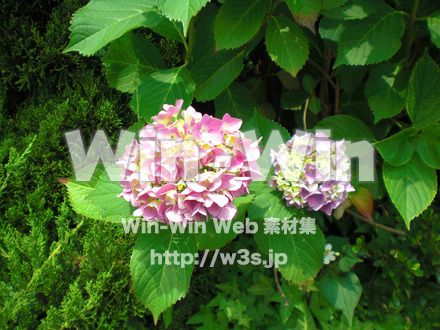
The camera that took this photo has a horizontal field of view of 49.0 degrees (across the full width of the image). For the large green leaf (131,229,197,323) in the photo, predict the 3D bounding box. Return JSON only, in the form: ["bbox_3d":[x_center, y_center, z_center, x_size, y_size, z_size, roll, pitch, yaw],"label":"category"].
[{"bbox_3d":[-0.069,0.133,0.610,0.083,0.022,0.142,9,69,0],"label":"large green leaf"}]

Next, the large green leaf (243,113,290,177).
[{"bbox_3d":[0.063,-0.026,0.670,0.075,0.025,0.110,-4,54,-10],"label":"large green leaf"}]

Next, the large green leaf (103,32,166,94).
[{"bbox_3d":[-0.114,-0.149,0.734,0.117,0.022,0.090,9,71,13],"label":"large green leaf"}]

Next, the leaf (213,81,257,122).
[{"bbox_3d":[0.034,-0.091,0.804,0.080,0.018,0.111,-18,67,-8],"label":"leaf"}]

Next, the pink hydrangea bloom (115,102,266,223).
[{"bbox_3d":[-0.037,-0.003,0.580,0.172,0.135,0.165,0,28,0],"label":"pink hydrangea bloom"}]

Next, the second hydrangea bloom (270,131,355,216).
[{"bbox_3d":[0.123,0.011,0.640,0.112,0.100,0.108,0,28,0],"label":"second hydrangea bloom"}]

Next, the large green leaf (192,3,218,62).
[{"bbox_3d":[-0.021,-0.203,0.740,0.055,0.025,0.095,5,69,2],"label":"large green leaf"}]

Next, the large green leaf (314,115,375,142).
[{"bbox_3d":[0.179,-0.043,0.700,0.100,0.025,0.070,16,41,9],"label":"large green leaf"}]

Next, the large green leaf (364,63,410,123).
[{"bbox_3d":[0.282,-0.123,0.804,0.072,0.018,0.135,26,69,11],"label":"large green leaf"}]

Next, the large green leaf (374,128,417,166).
[{"bbox_3d":[0.252,-0.026,0.690,0.078,0.025,0.055,-23,59,-22],"label":"large green leaf"}]

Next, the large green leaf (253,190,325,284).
[{"bbox_3d":[0.091,0.100,0.655,0.090,0.025,0.137,-20,68,-8],"label":"large green leaf"}]

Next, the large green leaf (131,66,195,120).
[{"bbox_3d":[-0.069,-0.095,0.685,0.083,0.022,0.114,20,66,12],"label":"large green leaf"}]

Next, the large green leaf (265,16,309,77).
[{"bbox_3d":[0.108,-0.193,0.784,0.068,0.018,0.119,-17,72,-12],"label":"large green leaf"}]

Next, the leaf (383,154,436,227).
[{"bbox_3d":[0.280,0.034,0.705,0.081,0.022,0.127,10,70,7],"label":"leaf"}]

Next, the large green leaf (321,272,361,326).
[{"bbox_3d":[0.197,0.218,0.783,0.068,0.015,0.086,-7,64,-3],"label":"large green leaf"}]

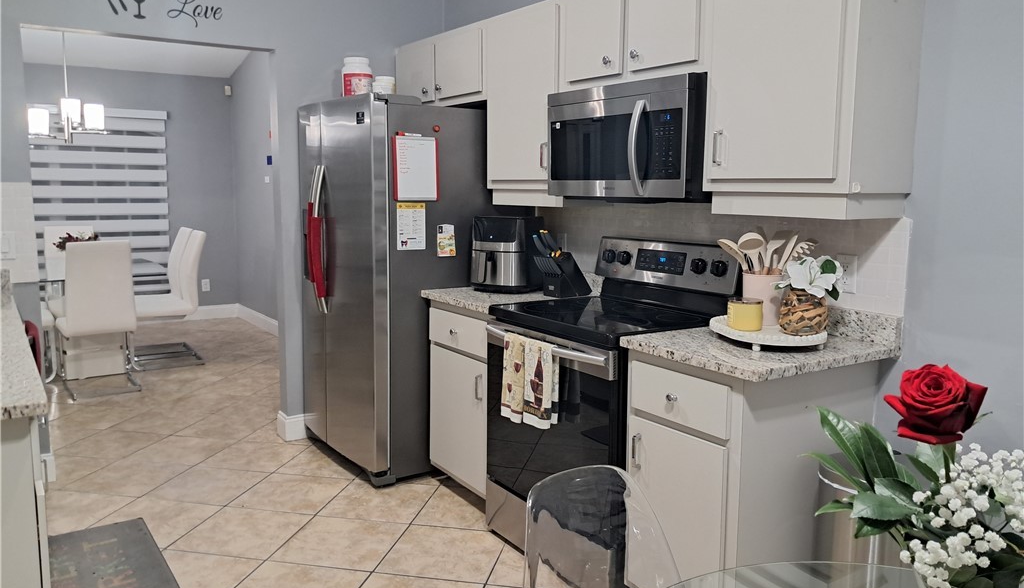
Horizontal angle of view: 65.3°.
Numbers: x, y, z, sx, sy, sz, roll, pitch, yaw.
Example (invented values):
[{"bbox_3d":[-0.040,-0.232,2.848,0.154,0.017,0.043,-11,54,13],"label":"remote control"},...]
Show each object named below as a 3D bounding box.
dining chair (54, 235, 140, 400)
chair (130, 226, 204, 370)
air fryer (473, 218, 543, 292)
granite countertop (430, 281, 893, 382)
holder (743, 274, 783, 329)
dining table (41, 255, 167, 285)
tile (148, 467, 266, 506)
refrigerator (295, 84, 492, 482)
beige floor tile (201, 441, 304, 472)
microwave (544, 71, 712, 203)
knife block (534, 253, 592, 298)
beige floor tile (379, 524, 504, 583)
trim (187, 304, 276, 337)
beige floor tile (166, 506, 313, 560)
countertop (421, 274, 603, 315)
[{"bbox_3d":[-2.802,0.144,5.385,0.440,1.015,0.590,-5,10,-36],"label":"dining chair"},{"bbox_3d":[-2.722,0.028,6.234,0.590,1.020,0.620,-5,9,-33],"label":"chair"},{"bbox_3d":[-0.021,-0.175,3.551,0.265,0.312,0.300,2,8,14],"label":"air fryer"},{"bbox_3d":[0.387,0.084,2.999,0.664,0.042,1.854,-4,9,-34],"label":"granite countertop"},{"bbox_3d":[0.825,0.013,2.629,0.119,0.168,0.119,-4,9,-34],"label":"holder"},{"bbox_3d":[-3.200,0.187,6.033,1.050,0.755,1.390,-5,9,-33],"label":"dining table"},{"bbox_3d":[-1.381,0.880,3.668,0.410,0.012,0.410,2,8,11],"label":"tile"},{"bbox_3d":[-0.542,-0.053,4.089,0.865,1.772,0.900,-4,9,-34],"label":"refrigerator"},{"bbox_3d":[-1.290,0.827,4.067,0.410,0.012,0.410,2,8,11],"label":"beige floor tile"},{"bbox_3d":[0.501,-0.556,2.967,0.410,0.406,0.756,-5,9,-33],"label":"microwave"},{"bbox_3d":[0.222,-0.093,3.467,0.250,0.206,0.105,-5,10,-38],"label":"knife block"},{"bbox_3d":[-0.255,0.989,3.039,0.413,0.010,0.413,2,8,11],"label":"beige floor tile"},{"bbox_3d":[-2.691,0.262,7.622,0.520,0.140,1.300,-5,9,-33],"label":"trim"},{"bbox_3d":[-1.078,0.961,3.219,0.418,0.012,0.418,2,8,12],"label":"beige floor tile"},{"bbox_3d":[0.017,-0.037,3.443,0.635,0.121,0.533,-5,9,-33],"label":"countertop"}]

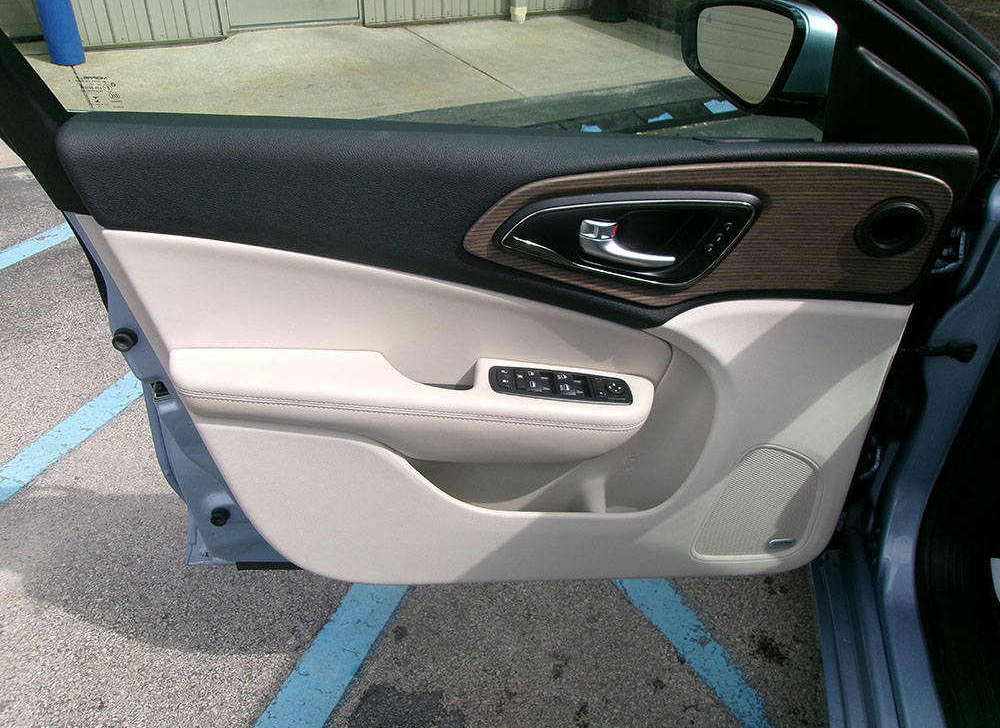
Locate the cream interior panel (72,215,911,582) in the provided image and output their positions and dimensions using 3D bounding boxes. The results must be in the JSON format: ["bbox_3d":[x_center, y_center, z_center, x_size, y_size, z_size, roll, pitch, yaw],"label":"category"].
[{"bbox_3d":[-0.003,0.090,1.005,0.970,0.535,0.160,1,34,-2],"label":"cream interior panel"}]

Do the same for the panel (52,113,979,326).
[{"bbox_3d":[0.029,-0.164,0.903,0.985,0.235,0.100,1,34,-2],"label":"panel"}]

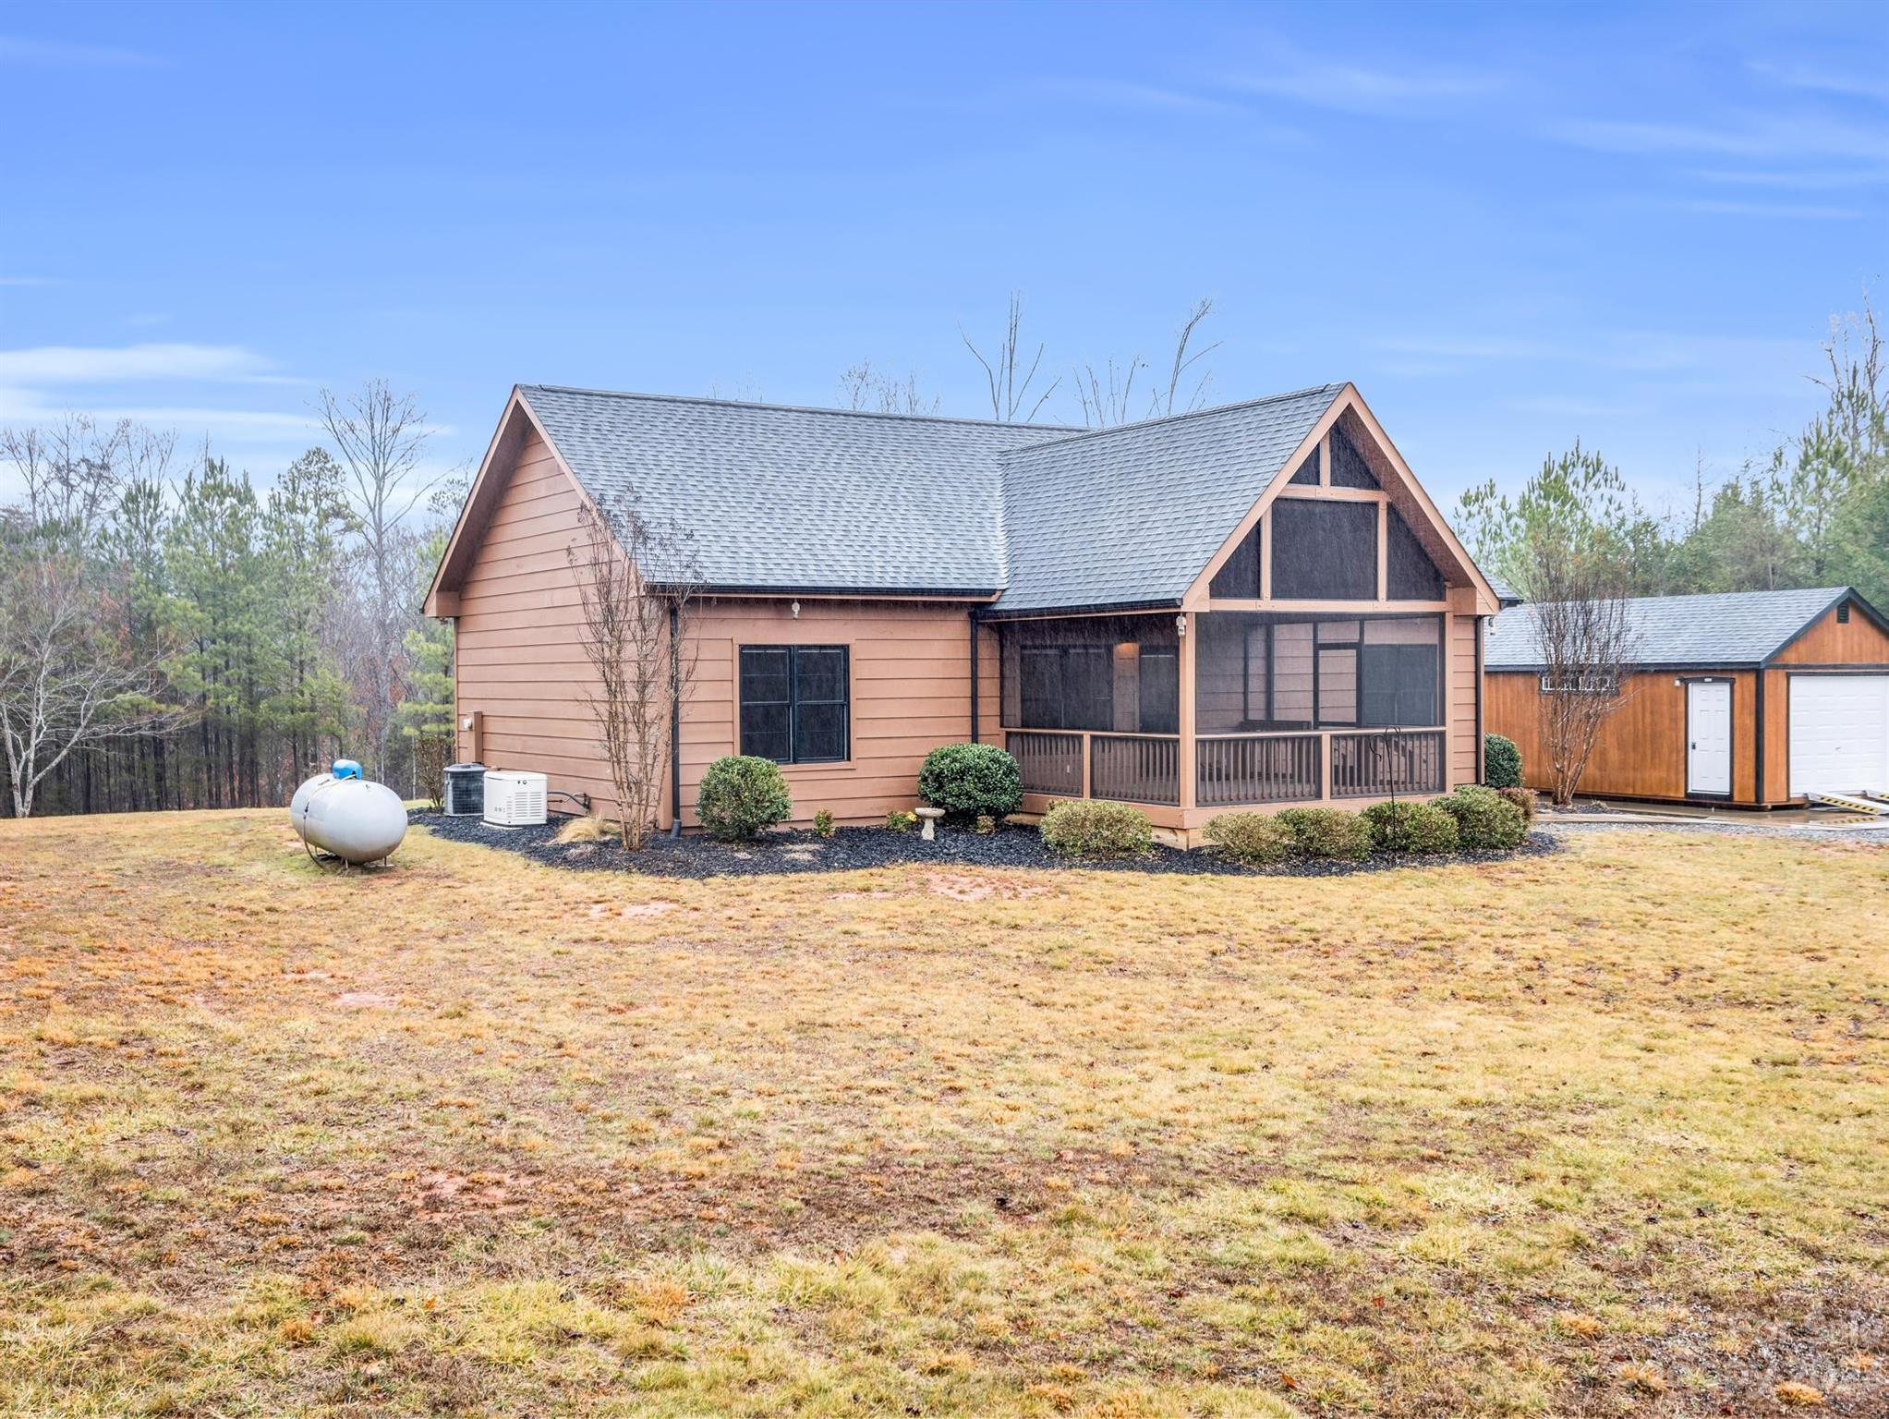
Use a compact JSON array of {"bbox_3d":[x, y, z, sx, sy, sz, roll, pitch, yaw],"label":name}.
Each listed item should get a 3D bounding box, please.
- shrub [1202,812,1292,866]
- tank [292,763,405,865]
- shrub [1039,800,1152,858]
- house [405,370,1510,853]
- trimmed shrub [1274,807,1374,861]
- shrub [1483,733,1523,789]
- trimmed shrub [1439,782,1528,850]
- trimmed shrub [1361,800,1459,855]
[{"bbox_3d":[3.625,1.493,23.507,1.120,0.660,1.080,0,1,0],"label":"shrub"},{"bbox_3d":[-6.945,1.215,22.864,0.950,1.230,2.950,-1,1,-31],"label":"tank"},{"bbox_3d":[1.835,1.421,23.886,1.330,0.720,1.200,-1,1,-31],"label":"shrub"},{"bbox_3d":[1.509,-1.705,31.766,15.750,6.600,14.650,-1,1,-31],"label":"house"},{"bbox_3d":[4.635,1.476,23.984,1.200,0.660,1.120,0,1,0],"label":"trimmed shrub"},{"bbox_3d":[9.526,0.925,34.200,1.150,1.030,1.150,-1,1,-31],"label":"shrub"},{"bbox_3d":[6.879,1.353,25.145,1.200,0.830,1.150,0,1,0],"label":"trimmed shrub"},{"bbox_3d":[5.842,1.440,24.671,1.200,0.690,1.120,0,1,0],"label":"trimmed shrub"}]

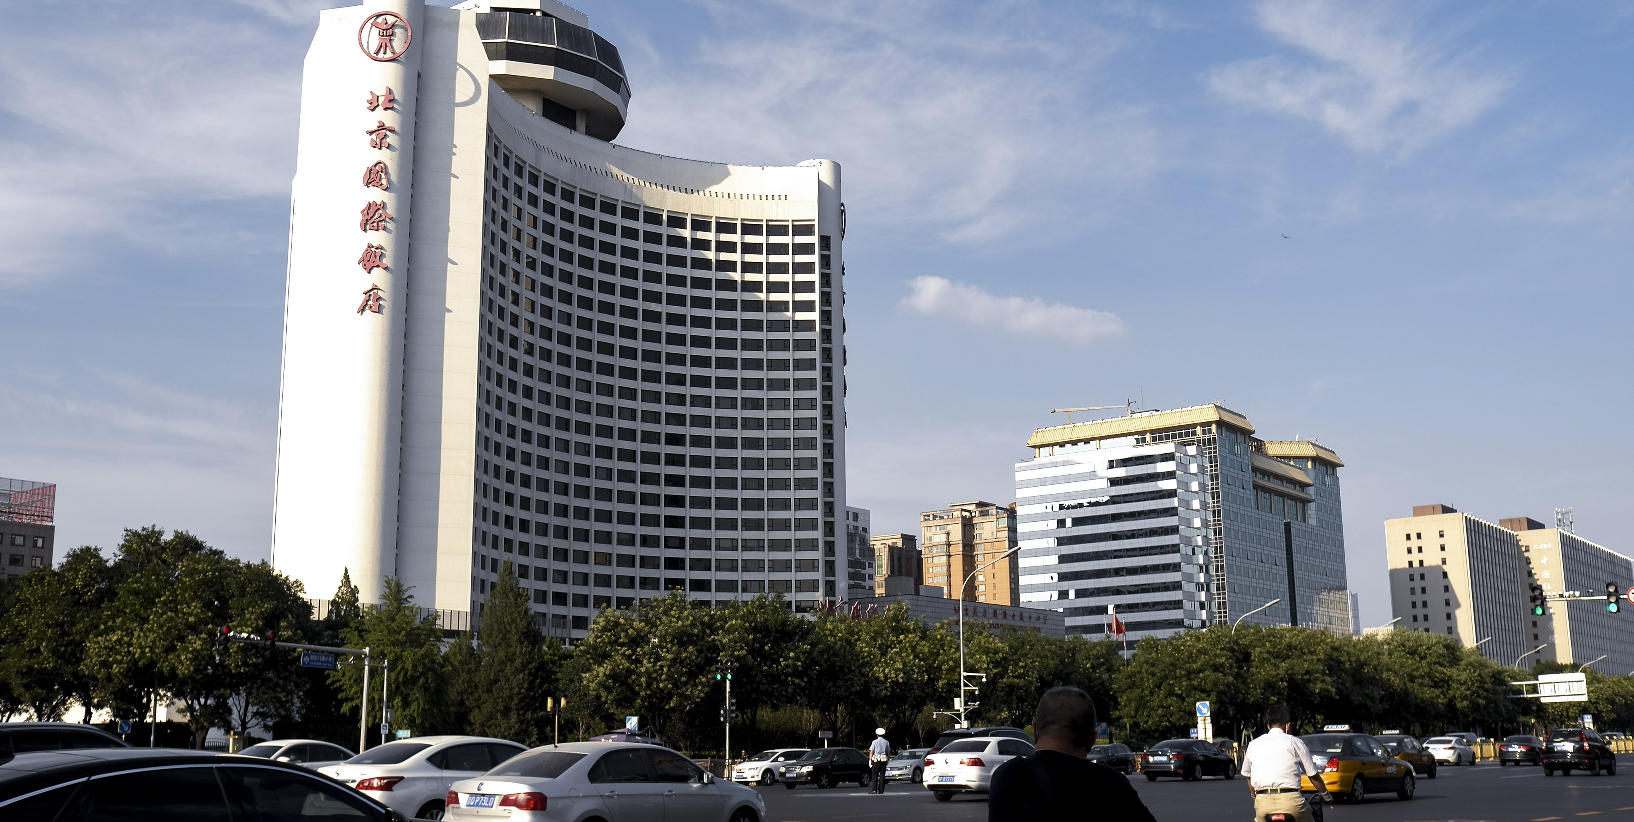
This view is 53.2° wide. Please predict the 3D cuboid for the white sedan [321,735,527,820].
[{"bbox_3d":[-4.751,5.347,23.005,1.760,1.500,4.630,-10,-15,38],"label":"white sedan"}]

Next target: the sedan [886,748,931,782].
[{"bbox_3d":[4.570,15.773,72.500,1.770,1.460,4.600,-9,-14,34],"label":"sedan"}]

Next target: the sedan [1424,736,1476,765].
[{"bbox_3d":[32.943,17.741,85.000,1.775,1.440,4.570,-9,-15,35],"label":"sedan"}]

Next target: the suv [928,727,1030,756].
[{"bbox_3d":[4.958,9.497,44.279,1.930,1.770,4.880,-10,-15,38],"label":"suv"}]

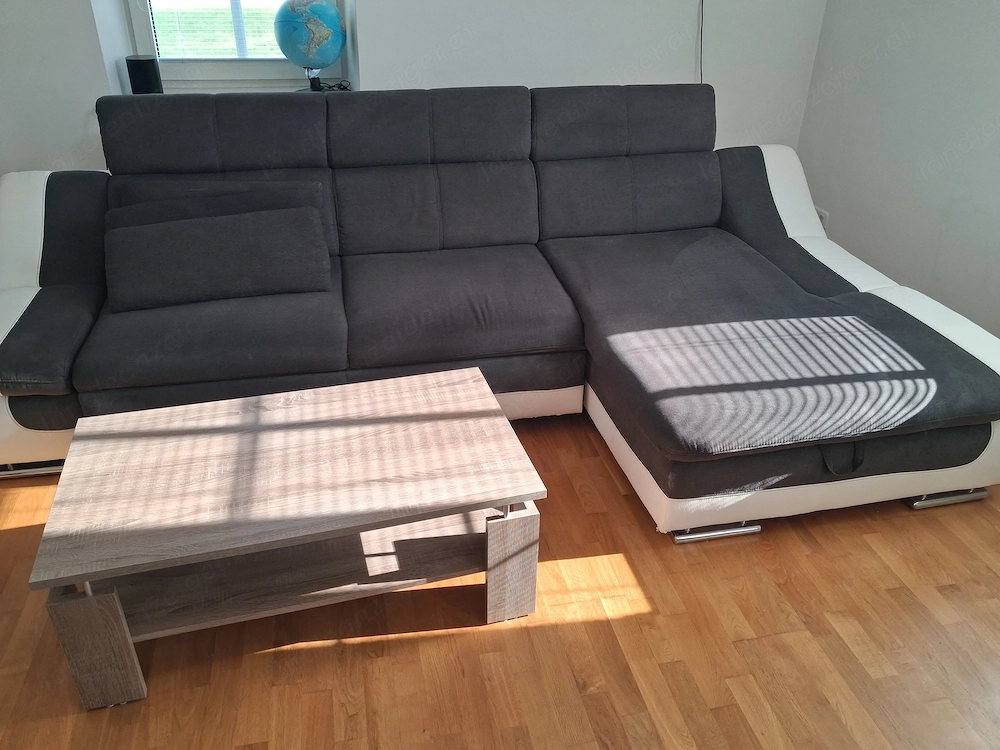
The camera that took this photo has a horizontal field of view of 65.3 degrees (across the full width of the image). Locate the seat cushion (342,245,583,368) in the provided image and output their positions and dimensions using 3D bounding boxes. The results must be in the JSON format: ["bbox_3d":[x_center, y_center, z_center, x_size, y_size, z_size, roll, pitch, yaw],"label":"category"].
[{"bbox_3d":[-0.174,-0.290,2.909,0.796,0.150,0.743,-5,30,-11],"label":"seat cushion"}]

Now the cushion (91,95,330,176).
[{"bbox_3d":[-1.052,-0.917,2.936,0.787,0.265,0.154,-5,16,-11],"label":"cushion"}]

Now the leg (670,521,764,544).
[{"bbox_3d":[0.635,0.444,2.256,0.269,0.050,0.025,-5,30,-11],"label":"leg"}]

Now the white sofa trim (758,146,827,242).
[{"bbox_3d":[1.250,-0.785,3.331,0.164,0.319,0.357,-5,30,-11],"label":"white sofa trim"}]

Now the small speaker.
[{"bbox_3d":[-1.483,-1.254,3.277,0.116,0.145,0.126,-5,30,-11],"label":"small speaker"}]

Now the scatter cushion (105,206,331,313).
[{"bbox_3d":[-0.976,-0.410,2.761,0.719,0.319,0.154,-7,7,-14],"label":"scatter cushion"}]

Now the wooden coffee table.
[{"bbox_3d":[-0.494,0.365,2.005,1.070,0.400,0.604,-8,31,-15],"label":"wooden coffee table"}]

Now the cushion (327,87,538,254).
[{"bbox_3d":[-0.266,-0.832,3.162,0.796,0.613,0.193,-5,16,-11],"label":"cushion"}]

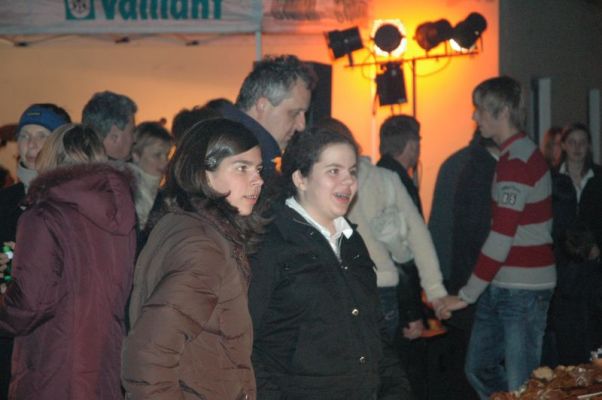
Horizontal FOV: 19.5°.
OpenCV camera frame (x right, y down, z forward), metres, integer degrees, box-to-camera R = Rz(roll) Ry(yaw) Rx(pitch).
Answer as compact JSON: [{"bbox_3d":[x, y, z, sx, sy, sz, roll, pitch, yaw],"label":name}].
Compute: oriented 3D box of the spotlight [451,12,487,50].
[{"bbox_3d":[1.143,-1.149,12.000,0.220,0.220,0.300,-1,-23,-23],"label":"spotlight"}]

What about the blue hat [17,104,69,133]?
[{"bbox_3d":[-0.940,-0.286,6.400,0.190,0.135,0.220,1,2,17],"label":"blue hat"}]

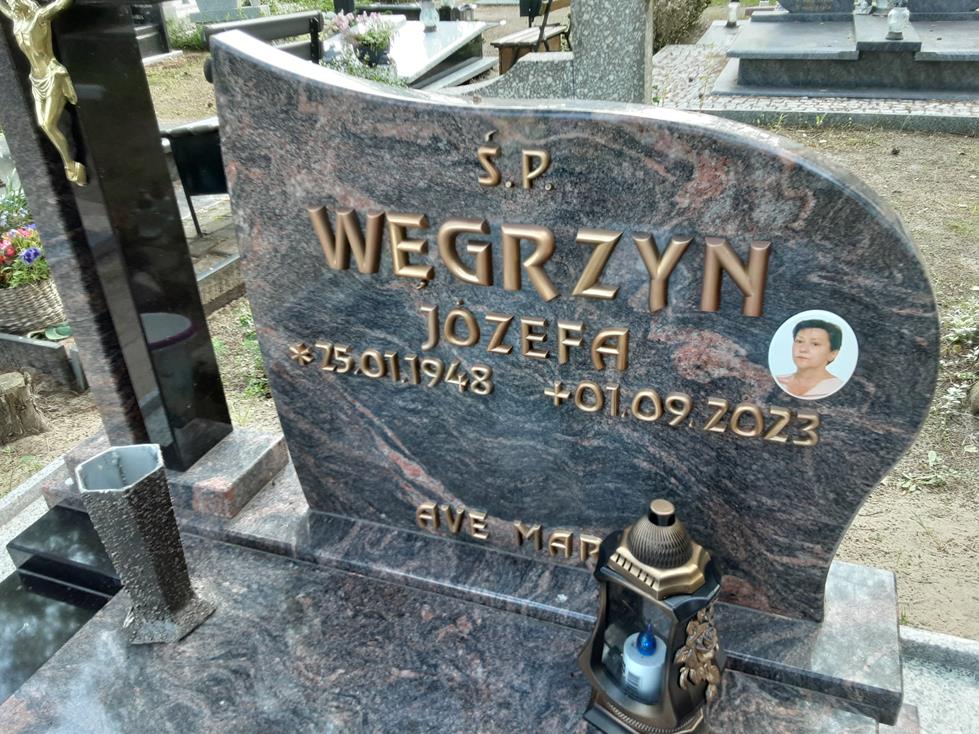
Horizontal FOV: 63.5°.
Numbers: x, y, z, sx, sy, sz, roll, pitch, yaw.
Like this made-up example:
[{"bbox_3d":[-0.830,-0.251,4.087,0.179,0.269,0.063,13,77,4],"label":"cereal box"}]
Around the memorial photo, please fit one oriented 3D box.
[{"bbox_3d":[0.314,-0.009,0.772,0.081,0.101,0.008,8,32,20],"label":"memorial photo"}]

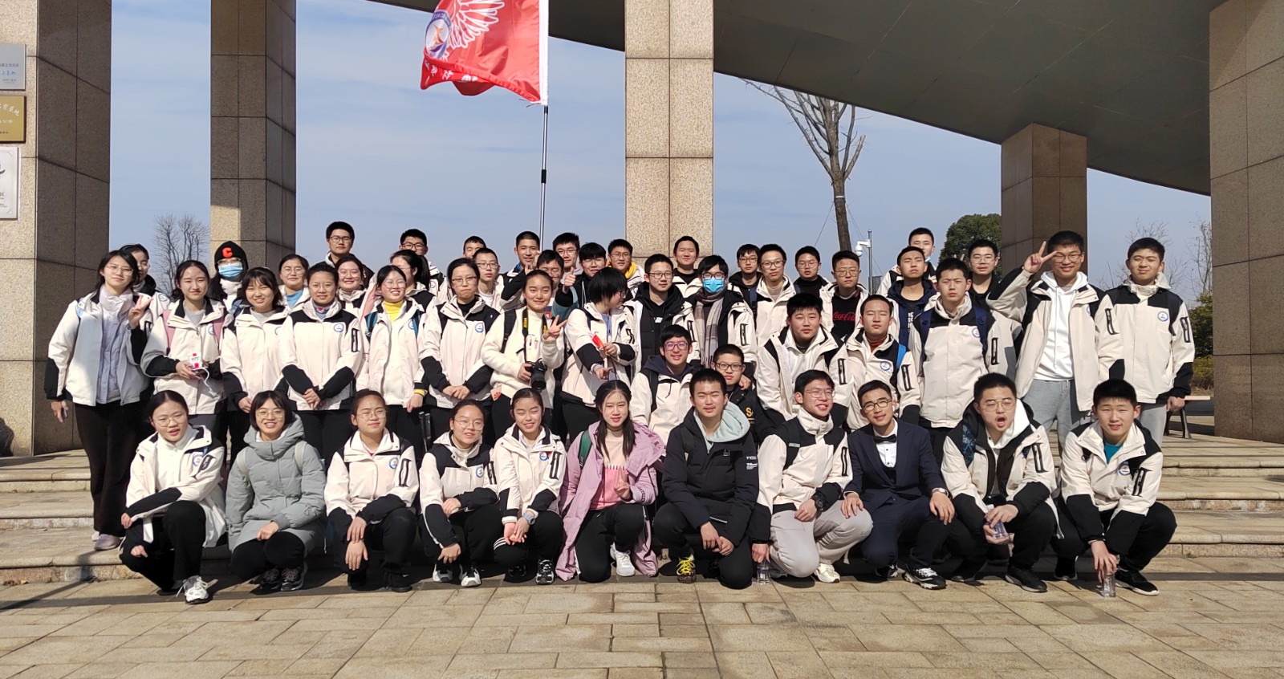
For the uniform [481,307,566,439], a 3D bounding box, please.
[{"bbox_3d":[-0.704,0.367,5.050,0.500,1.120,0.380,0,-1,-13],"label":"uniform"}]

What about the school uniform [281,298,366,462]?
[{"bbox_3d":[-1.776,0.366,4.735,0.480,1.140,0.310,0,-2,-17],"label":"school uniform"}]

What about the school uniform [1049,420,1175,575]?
[{"bbox_3d":[2.408,0.816,4.380,0.610,0.770,0.620,-1,-1,19],"label":"school uniform"}]

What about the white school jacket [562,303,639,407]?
[{"bbox_3d":[-0.246,0.090,4.930,0.430,0.600,0.420,0,-1,-25],"label":"white school jacket"}]

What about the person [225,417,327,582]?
[{"bbox_3d":[-1.854,0.810,4.319,0.500,0.800,0.580,0,-2,-18],"label":"person"}]

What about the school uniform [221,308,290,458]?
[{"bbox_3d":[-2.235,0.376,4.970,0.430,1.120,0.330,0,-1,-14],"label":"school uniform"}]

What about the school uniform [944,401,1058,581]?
[{"bbox_3d":[1.826,0.748,4.450,0.580,0.900,0.660,0,-1,10],"label":"school uniform"}]

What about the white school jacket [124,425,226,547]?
[{"bbox_3d":[-2.364,0.739,4.320,0.470,0.600,0.450,0,-1,-5],"label":"white school jacket"}]

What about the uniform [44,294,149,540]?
[{"bbox_3d":[-3.007,0.385,4.750,0.540,1.380,0.400,0,-1,-25],"label":"uniform"}]

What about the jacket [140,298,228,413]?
[{"bbox_3d":[-2.594,0.106,4.870,0.480,0.650,0.380,0,-1,-22],"label":"jacket"}]

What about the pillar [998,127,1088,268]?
[{"bbox_3d":[5.720,-0.948,12.177,0.750,4.000,1.000,0,-1,0],"label":"pillar"}]

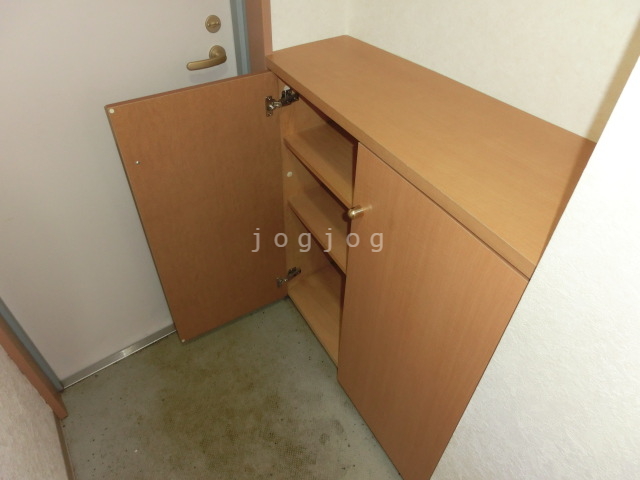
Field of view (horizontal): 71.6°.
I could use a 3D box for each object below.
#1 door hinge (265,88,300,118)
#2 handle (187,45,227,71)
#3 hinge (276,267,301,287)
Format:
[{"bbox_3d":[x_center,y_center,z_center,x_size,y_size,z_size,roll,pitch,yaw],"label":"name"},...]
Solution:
[{"bbox_3d":[-0.109,-0.397,1.289,0.108,0.062,0.028,-23,48,-25],"label":"door hinge"},{"bbox_3d":[-0.304,-0.487,1.201,0.131,0.050,0.058,-27,49,-28],"label":"handle"},{"bbox_3d":[-0.122,0.151,1.783,0.108,0.062,0.028,-23,48,-25],"label":"hinge"}]

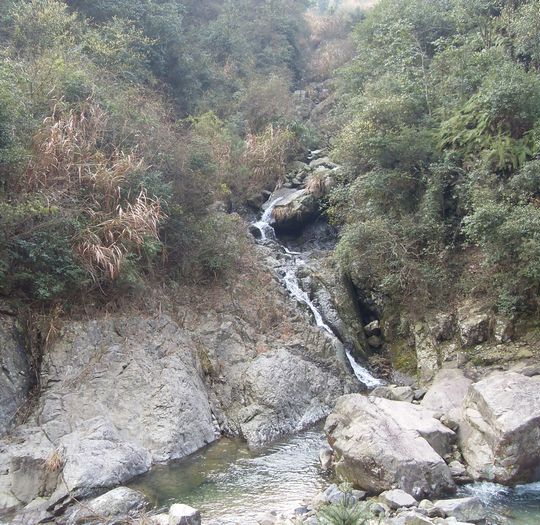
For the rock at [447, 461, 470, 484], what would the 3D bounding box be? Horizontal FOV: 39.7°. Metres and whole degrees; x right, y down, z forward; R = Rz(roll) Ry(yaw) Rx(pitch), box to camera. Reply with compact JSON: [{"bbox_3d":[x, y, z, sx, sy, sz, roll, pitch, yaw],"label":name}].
[{"bbox_3d":[3.285,3.660,13.050,0.362,0.347,0.308,0,3,0],"label":"rock"}]

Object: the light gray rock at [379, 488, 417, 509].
[{"bbox_3d":[1.988,3.719,11.700,0.561,0.257,0.393,0,3,0],"label":"light gray rock"}]

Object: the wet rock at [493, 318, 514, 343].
[{"bbox_3d":[5.614,1.633,18.000,0.436,0.562,0.371,0,3,0],"label":"wet rock"}]

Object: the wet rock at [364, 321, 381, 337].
[{"bbox_3d":[2.096,1.350,15.300,0.326,0.326,0.300,0,3,0],"label":"wet rock"}]

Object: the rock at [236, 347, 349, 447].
[{"bbox_3d":[0.382,2.275,12.700,1.845,1.647,1.500,0,3,0],"label":"rock"}]

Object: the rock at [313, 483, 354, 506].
[{"bbox_3d":[0.781,2.865,9.200,0.511,0.268,0.380,0,3,0],"label":"rock"}]

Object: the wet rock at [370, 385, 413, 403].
[{"bbox_3d":[2.593,2.843,15.900,0.886,0.402,0.620,0,3,0],"label":"wet rock"}]

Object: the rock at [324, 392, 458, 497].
[{"bbox_3d":[2.021,3.137,13.100,2.029,1.438,1.826,-1,3,-12],"label":"rock"}]

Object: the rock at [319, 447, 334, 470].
[{"bbox_3d":[0.778,2.698,10.300,0.219,0.328,0.240,0,3,0],"label":"rock"}]

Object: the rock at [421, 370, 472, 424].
[{"bbox_3d":[3.740,2.835,15.600,1.057,1.134,1.057,0,3,0],"label":"rock"}]

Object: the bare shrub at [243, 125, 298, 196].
[{"bbox_3d":[0.014,-2.795,20.500,1.506,1.937,1.500,0,3,0],"label":"bare shrub"}]

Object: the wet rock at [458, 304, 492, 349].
[{"bbox_3d":[4.045,1.266,14.800,0.705,0.862,0.600,0,3,0],"label":"wet rock"}]

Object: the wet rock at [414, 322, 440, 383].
[{"bbox_3d":[3.679,2.097,17.500,0.529,1.416,0.476,0,3,0],"label":"wet rock"}]

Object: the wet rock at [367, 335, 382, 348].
[{"bbox_3d":[2.109,1.594,15.100,0.321,0.281,0.300,0,3,0],"label":"wet rock"}]

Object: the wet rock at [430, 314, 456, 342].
[{"bbox_3d":[3.432,1.306,14.800,0.510,0.550,0.450,0,3,0],"label":"wet rock"}]

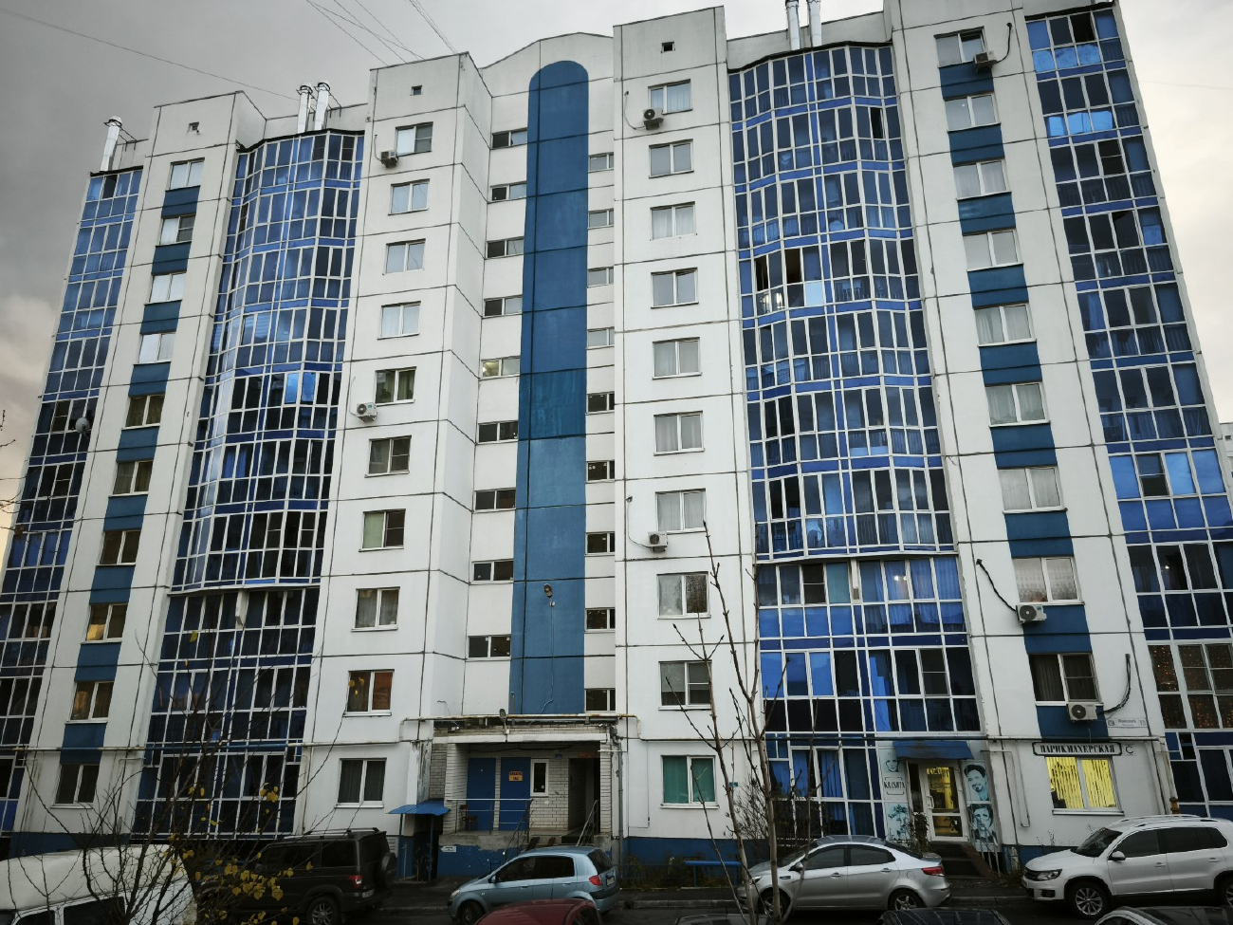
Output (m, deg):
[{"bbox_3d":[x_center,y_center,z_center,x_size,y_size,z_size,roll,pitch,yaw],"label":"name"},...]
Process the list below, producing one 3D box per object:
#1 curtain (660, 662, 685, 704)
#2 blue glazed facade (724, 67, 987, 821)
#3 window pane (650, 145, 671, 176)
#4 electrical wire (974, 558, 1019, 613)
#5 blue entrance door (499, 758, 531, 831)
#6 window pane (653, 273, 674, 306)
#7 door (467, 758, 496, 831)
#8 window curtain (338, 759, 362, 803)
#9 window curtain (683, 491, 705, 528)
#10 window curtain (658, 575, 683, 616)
[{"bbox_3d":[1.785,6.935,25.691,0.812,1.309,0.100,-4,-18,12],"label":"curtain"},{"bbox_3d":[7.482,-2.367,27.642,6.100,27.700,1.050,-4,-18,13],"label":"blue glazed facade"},{"bbox_3d":[1.710,-11.697,31.851,0.780,1.330,0.040,-4,-18,12],"label":"window pane"},{"bbox_3d":[11.213,3.608,24.175,0.938,1.586,0.150,-4,-18,12],"label":"electrical wire"},{"bbox_3d":[-3.276,10.706,26.526,1.034,2.190,0.080,-4,-18,12],"label":"blue entrance door"},{"bbox_3d":[1.749,-6.341,30.185,0.780,1.330,0.040,-4,-18,12],"label":"window pane"},{"bbox_3d":[-4.331,10.609,26.225,0.940,2.151,0.080,-4,-18,12],"label":"door"},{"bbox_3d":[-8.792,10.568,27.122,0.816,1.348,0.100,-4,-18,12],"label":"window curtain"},{"bbox_3d":[2.605,1.585,27.519,0.800,1.300,0.100,-4,-17,12],"label":"window curtain"},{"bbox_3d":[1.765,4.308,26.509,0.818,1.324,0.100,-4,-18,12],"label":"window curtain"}]

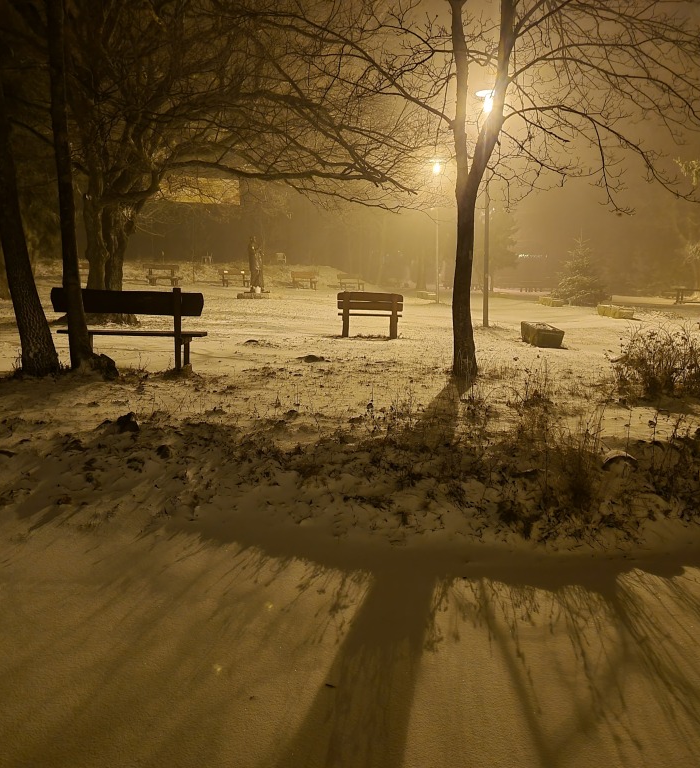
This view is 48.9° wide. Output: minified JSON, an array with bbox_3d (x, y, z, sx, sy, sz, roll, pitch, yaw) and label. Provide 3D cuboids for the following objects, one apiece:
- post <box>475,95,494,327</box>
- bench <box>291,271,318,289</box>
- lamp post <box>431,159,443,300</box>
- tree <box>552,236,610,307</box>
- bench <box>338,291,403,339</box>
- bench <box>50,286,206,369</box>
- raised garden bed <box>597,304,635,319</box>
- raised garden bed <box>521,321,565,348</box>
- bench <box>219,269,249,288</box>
[{"bbox_3d":[3.208,-3.966,17.718,0.500,5.350,0.500,0,8,0],"label":"post"},{"bbox_3d":[-2.170,-5.068,37.437,1.450,0.880,0.600,-5,10,-33],"label":"bench"},{"bbox_3d":[3.379,-5.795,29.318,0.500,5.350,0.500,0,8,0],"label":"lamp post"},{"bbox_3d":[9.250,-4.505,30.804,2.200,2.750,2.200,0,8,0],"label":"tree"},{"bbox_3d":[0.397,-1.350,15.034,1.280,0.890,0.560,0,8,0],"label":"bench"},{"bbox_3d":[-2.485,-0.630,8.782,1.690,0.920,0.580,0,8,2],"label":"bench"},{"bbox_3d":[9.209,-2.454,26.417,0.480,0.330,1.900,0,8,0],"label":"raised garden bed"},{"bbox_3d":[3.822,-0.971,15.204,0.500,0.340,1.700,0,8,3],"label":"raised garden bed"},{"bbox_3d":[-5.732,-5.286,38.436,1.680,0.900,0.600,-6,10,-36],"label":"bench"}]

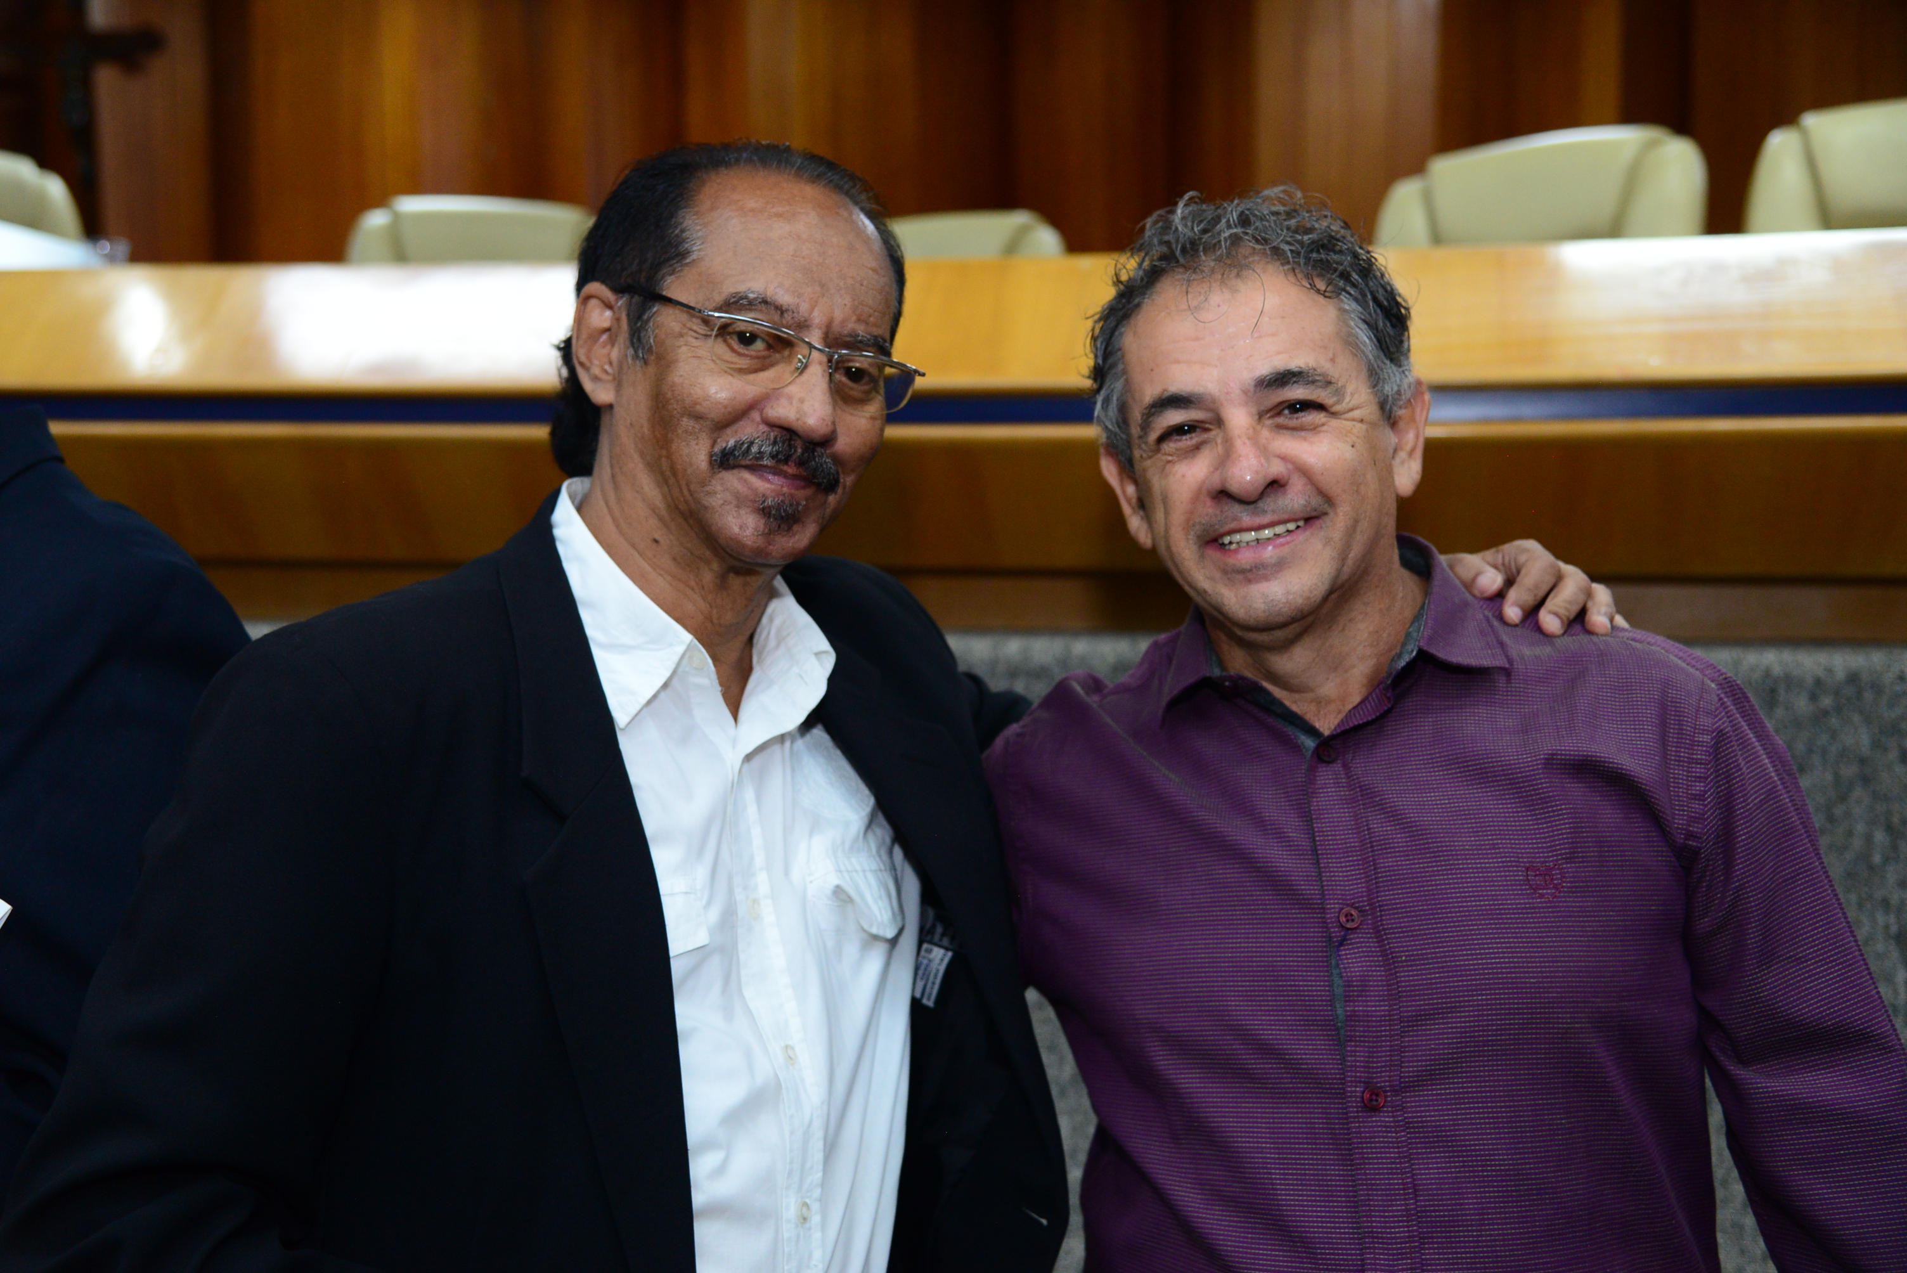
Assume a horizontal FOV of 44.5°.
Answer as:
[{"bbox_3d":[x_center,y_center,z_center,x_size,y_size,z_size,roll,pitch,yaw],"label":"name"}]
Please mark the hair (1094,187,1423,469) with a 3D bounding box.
[{"bbox_3d":[0.179,-0.172,1.385,0.185,0.195,0.200,-10,4,11],"label":"hair"}]

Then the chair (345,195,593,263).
[{"bbox_3d":[-0.763,-0.261,4.321,0.630,1.150,0.670,-3,5,-28],"label":"chair"}]

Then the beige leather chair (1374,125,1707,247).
[{"bbox_3d":[0.790,-0.218,3.542,0.630,1.150,0.670,2,5,36],"label":"beige leather chair"}]

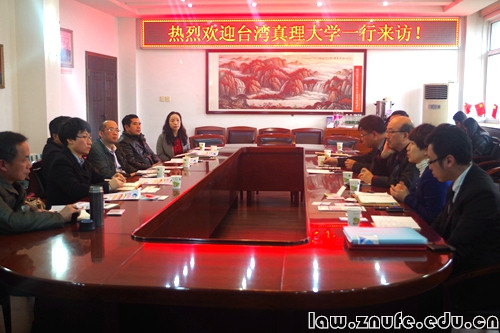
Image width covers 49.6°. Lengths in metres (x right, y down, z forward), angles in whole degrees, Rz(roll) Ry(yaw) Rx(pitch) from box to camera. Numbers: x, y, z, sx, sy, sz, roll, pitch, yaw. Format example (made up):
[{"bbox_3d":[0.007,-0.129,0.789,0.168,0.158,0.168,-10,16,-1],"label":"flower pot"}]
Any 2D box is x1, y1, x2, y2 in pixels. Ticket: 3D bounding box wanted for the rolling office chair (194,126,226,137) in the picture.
[{"bbox_3d":[-0.739,-0.246,9.591,0.570,0.880,0.600,1,7,6],"label":"rolling office chair"}]

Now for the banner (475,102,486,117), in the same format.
[{"bbox_3d":[3.693,-0.913,8.676,0.190,0.230,0.060,4,8,23],"label":"banner"}]

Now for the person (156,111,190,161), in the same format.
[{"bbox_3d":[-0.869,-0.053,6.700,0.500,1.241,0.720,-4,9,-31],"label":"person"}]

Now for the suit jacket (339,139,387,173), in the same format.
[{"bbox_3d":[1.022,0.049,4.545,0.500,0.580,0.520,1,7,6],"label":"suit jacket"}]

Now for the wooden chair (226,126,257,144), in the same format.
[{"bbox_3d":[-0.160,-0.222,9.408,0.560,0.930,0.600,1,7,6],"label":"wooden chair"}]

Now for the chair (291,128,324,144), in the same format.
[{"bbox_3d":[1.000,-0.208,9.418,0.570,0.880,0.600,1,7,6],"label":"chair"}]

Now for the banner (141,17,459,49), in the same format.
[{"bbox_3d":[0.846,-2.423,9.867,5.850,0.570,0.100,1,7,6],"label":"banner"}]

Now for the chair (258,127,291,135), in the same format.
[{"bbox_3d":[0.420,-0.221,9.476,0.570,0.880,0.600,1,7,6],"label":"chair"}]

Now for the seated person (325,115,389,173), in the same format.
[{"bbox_3d":[0.990,0.215,4.569,0.680,1.270,0.560,1,7,6],"label":"seated person"}]

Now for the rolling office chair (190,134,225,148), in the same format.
[{"bbox_3d":[-0.649,-0.011,7.878,0.570,0.900,0.600,1,7,6],"label":"rolling office chair"}]

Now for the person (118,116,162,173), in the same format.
[{"bbox_3d":[-1.180,0.048,5.969,0.760,1.224,0.560,7,10,40],"label":"person"}]

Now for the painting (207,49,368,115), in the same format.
[{"bbox_3d":[0.641,-1.518,9.823,2.880,1.150,0.050,1,7,6],"label":"painting"}]

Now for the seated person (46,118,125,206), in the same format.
[{"bbox_3d":[-1.003,0.311,3.657,0.660,1.260,0.500,1,7,6],"label":"seated person"}]

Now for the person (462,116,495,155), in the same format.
[{"bbox_3d":[2.842,-0.035,7.001,0.780,1.194,0.500,2,8,13],"label":"person"}]

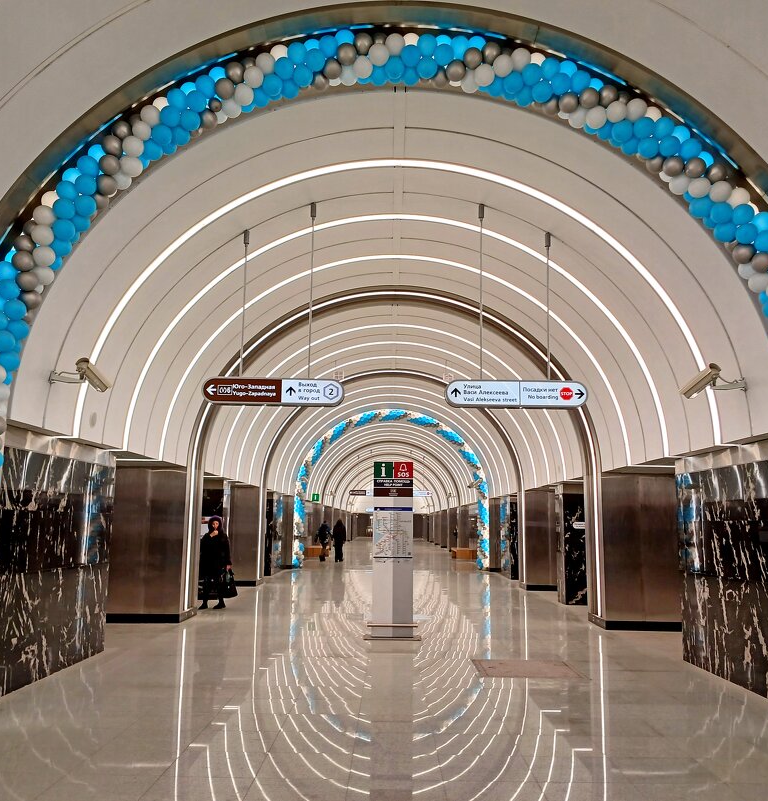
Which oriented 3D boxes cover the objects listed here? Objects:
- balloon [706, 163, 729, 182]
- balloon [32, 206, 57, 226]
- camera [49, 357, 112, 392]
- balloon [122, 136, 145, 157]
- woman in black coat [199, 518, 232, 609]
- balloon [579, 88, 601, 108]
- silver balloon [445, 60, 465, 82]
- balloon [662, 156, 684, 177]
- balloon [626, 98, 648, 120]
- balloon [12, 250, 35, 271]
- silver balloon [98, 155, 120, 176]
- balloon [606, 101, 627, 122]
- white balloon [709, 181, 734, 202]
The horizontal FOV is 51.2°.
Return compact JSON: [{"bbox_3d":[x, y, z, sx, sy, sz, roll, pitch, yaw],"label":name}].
[{"bbox_3d":[2.766,-1.887,6.653,0.175,0.178,0.175,1,-9,0],"label":"balloon"},{"bbox_3d":[-2.768,-1.509,6.543,0.165,0.165,0.173,1,-9,0],"label":"balloon"},{"bbox_3d":[-2.960,-0.240,7.827,0.390,0.280,0.450,-3,-19,20],"label":"camera"},{"bbox_3d":[-2.083,-2.108,6.670,0.179,0.174,0.183,1,-9,1],"label":"balloon"},{"bbox_3d":[-3.178,3.072,15.290,0.660,1.700,0.460,-4,-9,25],"label":"woman in black coat"},{"bbox_3d":[1.719,-2.521,6.702,0.179,0.170,0.182,1,-9,1],"label":"balloon"},{"bbox_3d":[0.602,-2.774,6.753,0.175,0.178,0.175,1,-9,0],"label":"silver balloon"},{"bbox_3d":[2.359,-1.907,6.536,0.173,0.173,0.173,1,-9,0],"label":"balloon"},{"bbox_3d":[2.136,-2.448,6.761,0.177,0.173,0.182,1,-9,0],"label":"balloon"},{"bbox_3d":[-2.901,-1.122,6.451,0.173,0.173,0.173,1,-9,0],"label":"balloon"},{"bbox_3d":[-2.245,-1.923,6.568,0.173,0.173,0.173,1,-9,0],"label":"silver balloon"},{"bbox_3d":[1.935,-2.396,6.661,0.168,0.168,0.176,1,-9,0],"label":"balloon"},{"bbox_3d":[2.737,-1.693,6.515,0.178,0.178,0.178,0,-9,0],"label":"white balloon"}]

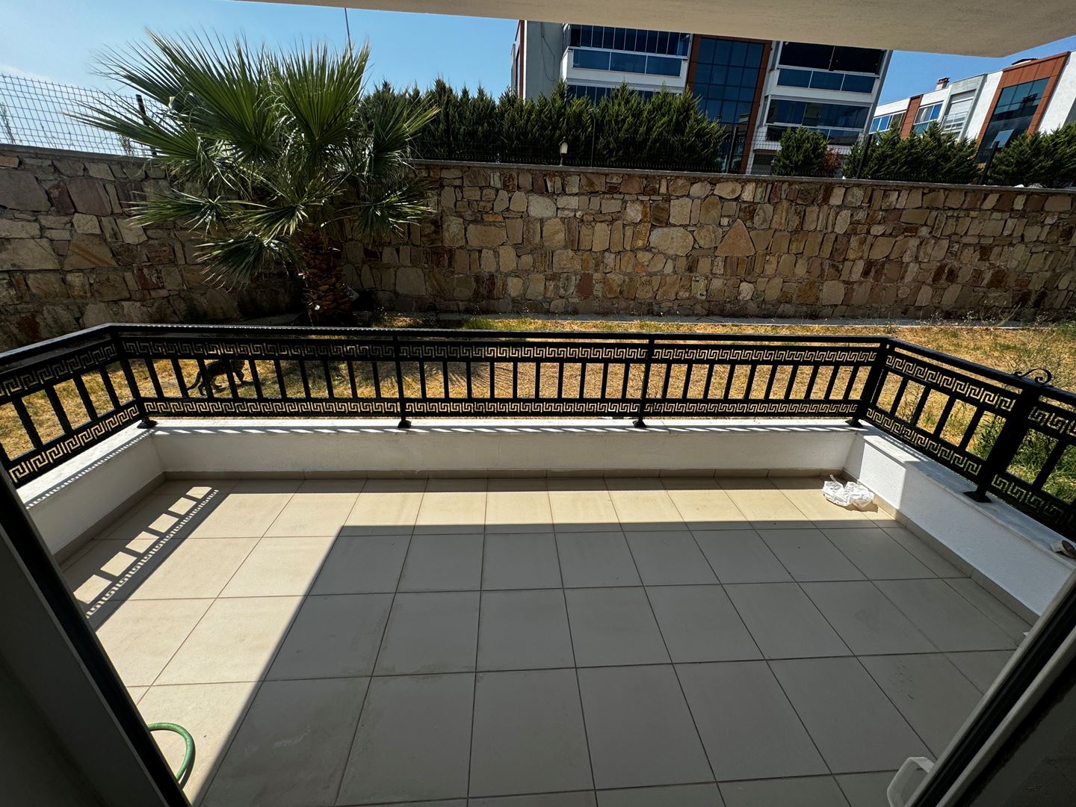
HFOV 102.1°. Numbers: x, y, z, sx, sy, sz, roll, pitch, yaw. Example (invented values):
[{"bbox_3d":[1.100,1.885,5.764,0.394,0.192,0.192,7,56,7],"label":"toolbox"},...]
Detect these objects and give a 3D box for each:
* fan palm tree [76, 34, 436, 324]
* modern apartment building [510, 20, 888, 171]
[{"bbox_3d":[-3.379,-2.709,5.935,4.100,3.450,3.700,1,23,-5],"label":"fan palm tree"},{"bbox_3d":[10.399,-19.844,31.575,23.500,9.300,10.500,0,23,-6],"label":"modern apartment building"}]

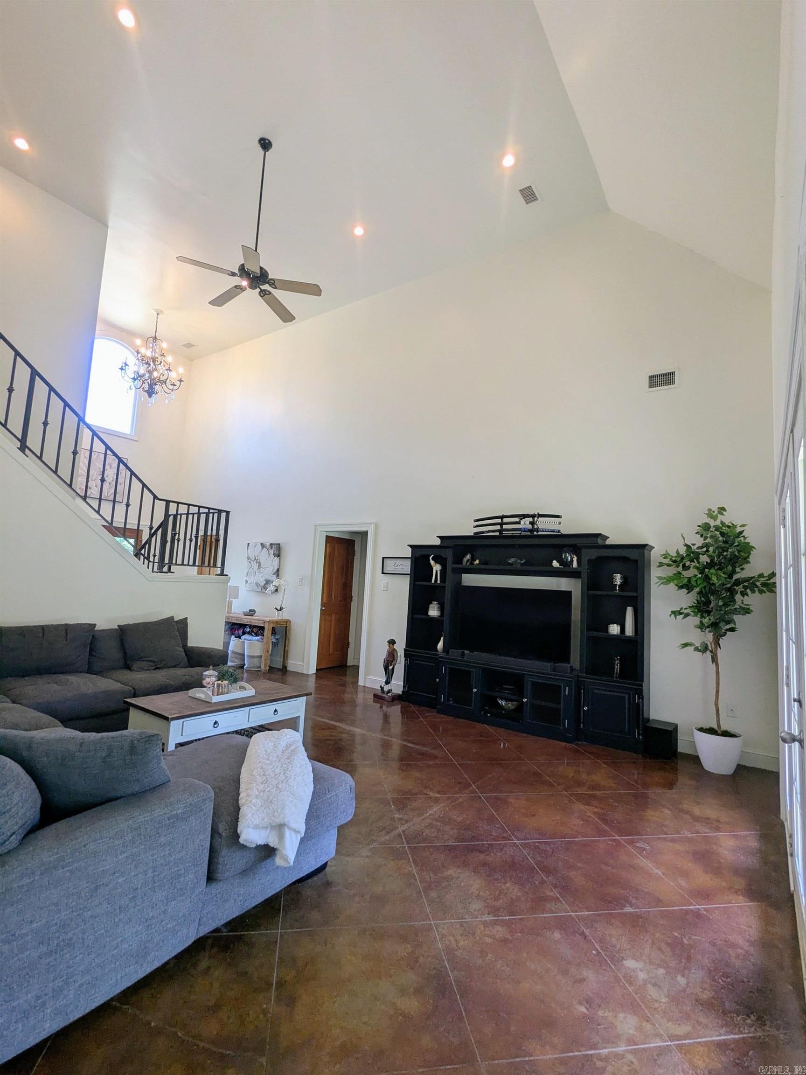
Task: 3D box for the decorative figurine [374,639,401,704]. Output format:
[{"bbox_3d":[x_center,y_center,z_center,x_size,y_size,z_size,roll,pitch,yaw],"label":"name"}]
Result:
[{"bbox_3d":[-0.143,1.565,5.935,0.278,0.707,0.264,-1,-7,35],"label":"decorative figurine"}]

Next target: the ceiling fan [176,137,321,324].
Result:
[{"bbox_3d":[-1.402,-3.064,4.749,1.213,1.531,1.247,-1,-7,35],"label":"ceiling fan"}]

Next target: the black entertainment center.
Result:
[{"bbox_3d":[1.163,0.959,5.189,2.635,1.911,0.522,-1,-7,35],"label":"black entertainment center"}]

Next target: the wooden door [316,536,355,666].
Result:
[{"bbox_3d":[-1.072,1.016,7.772,0.047,2.033,0.759,-1,-7,35],"label":"wooden door"}]

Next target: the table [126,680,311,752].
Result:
[{"bbox_3d":[-1.349,1.417,3.720,0.638,0.454,1.170,-1,-7,39],"label":"table"}]

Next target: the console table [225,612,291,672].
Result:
[{"bbox_3d":[-2.510,1.593,7.740,1.660,0.743,0.393,-1,-7,35],"label":"console table"}]

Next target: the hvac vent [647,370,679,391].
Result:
[{"bbox_3d":[2.548,-1.552,4.881,0.285,0.203,0.024,-1,-7,35],"label":"hvac vent"}]

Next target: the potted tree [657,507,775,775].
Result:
[{"bbox_3d":[2.562,0.809,4.114,0.840,2.155,0.691,-1,-7,35],"label":"potted tree"}]

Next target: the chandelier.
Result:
[{"bbox_3d":[-4.018,-2.892,7.985,0.921,1.541,0.921,-1,-7,35],"label":"chandelier"}]

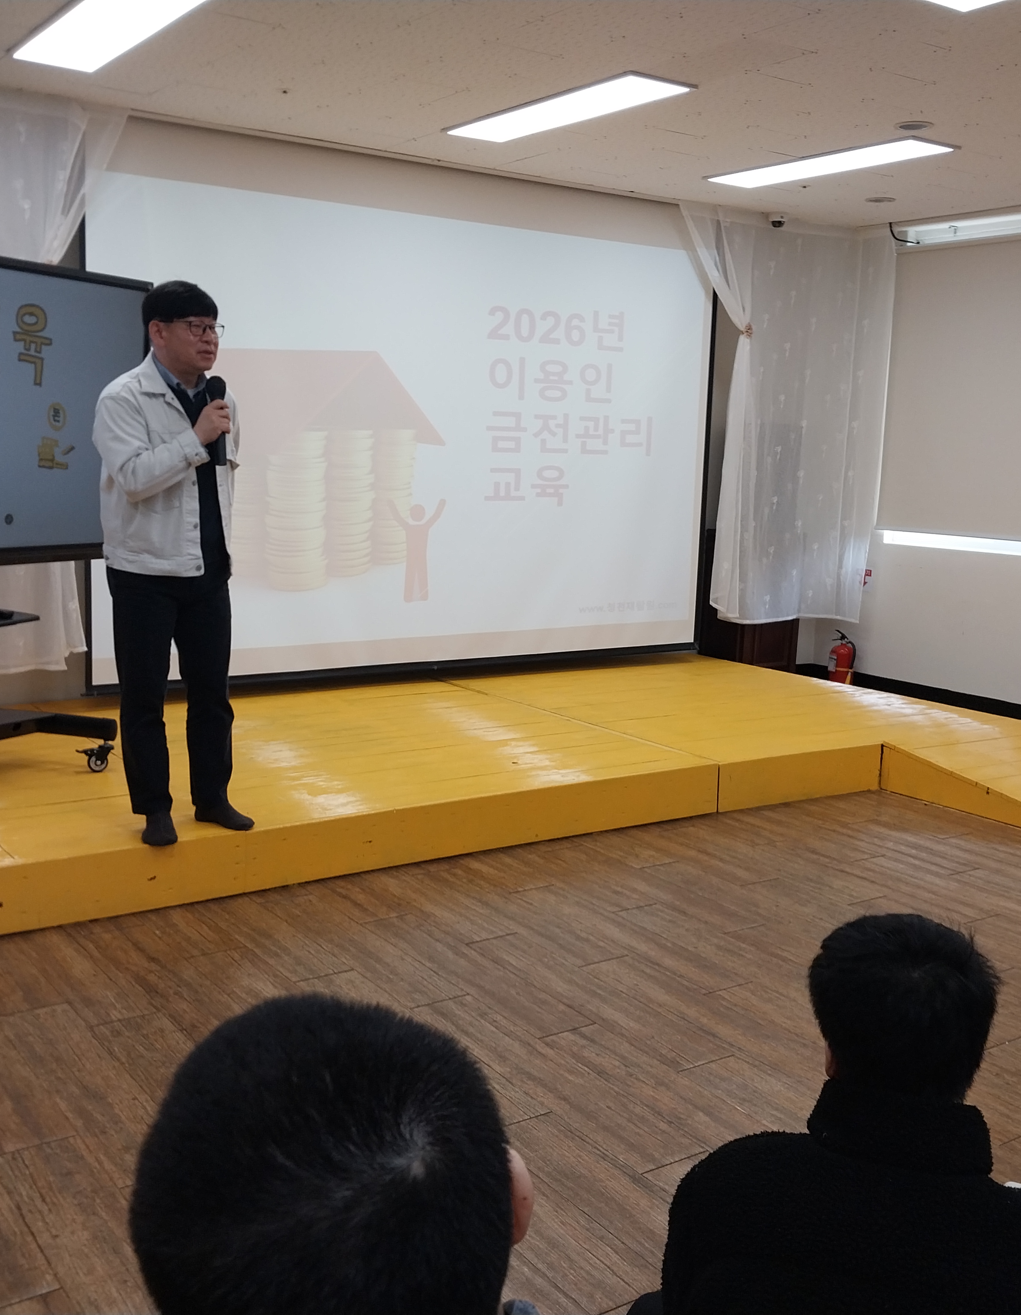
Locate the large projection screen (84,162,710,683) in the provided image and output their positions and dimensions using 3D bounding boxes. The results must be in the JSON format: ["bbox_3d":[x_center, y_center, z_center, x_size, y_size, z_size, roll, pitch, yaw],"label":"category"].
[{"bbox_3d":[-0.357,-1.122,6.879,3.710,2.408,0.070,-4,11,-34],"label":"large projection screen"}]

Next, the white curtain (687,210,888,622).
[{"bbox_3d":[1.613,-1.390,7.858,1.220,2.408,0.400,-4,11,-34],"label":"white curtain"}]

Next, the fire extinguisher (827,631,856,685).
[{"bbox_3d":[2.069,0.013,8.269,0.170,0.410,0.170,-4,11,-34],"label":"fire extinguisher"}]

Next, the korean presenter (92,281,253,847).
[{"bbox_3d":[-1.016,-0.282,4.002,0.500,1.680,0.370,-7,12,-44],"label":"korean presenter"}]

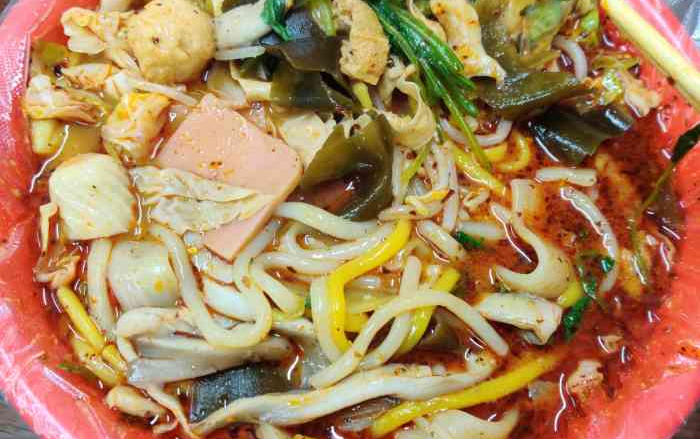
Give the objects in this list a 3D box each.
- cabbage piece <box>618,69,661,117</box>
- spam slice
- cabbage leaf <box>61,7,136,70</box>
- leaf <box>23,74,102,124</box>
[{"bbox_3d":[0.100,-0.044,0.252,0.015,0.012,0.014,0,63,-3],"label":"cabbage piece"},{"bbox_3d":[-0.040,-0.013,0.228,0.042,0.006,0.043,26,64,10],"label":"spam slice"},{"bbox_3d":[-0.085,-0.061,0.246,0.027,0.013,0.019,-14,64,-10],"label":"cabbage leaf"},{"bbox_3d":[-0.095,-0.040,0.239,0.027,0.012,0.015,-1,63,-4],"label":"leaf"}]

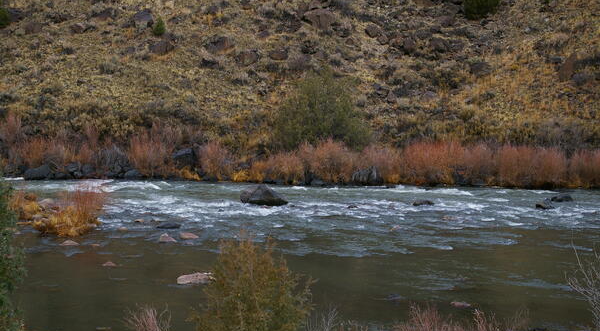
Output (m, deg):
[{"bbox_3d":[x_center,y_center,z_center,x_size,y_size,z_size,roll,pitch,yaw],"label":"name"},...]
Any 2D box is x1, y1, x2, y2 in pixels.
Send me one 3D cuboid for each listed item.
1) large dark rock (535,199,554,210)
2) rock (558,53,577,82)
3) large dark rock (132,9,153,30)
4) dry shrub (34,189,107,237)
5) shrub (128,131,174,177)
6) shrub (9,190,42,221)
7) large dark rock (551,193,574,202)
[{"bbox_3d":[11.082,1.751,50.569,0.907,0.566,0.725,0,5,0],"label":"large dark rock"},{"bbox_3d":[17.209,-6.305,71.777,1.153,1.816,0.923,0,6,0],"label":"rock"},{"bbox_3d":[-11.505,-10.664,81.500,1.461,1.595,1.315,0,5,0],"label":"large dark rock"},{"bbox_3d":[-8.789,1.742,42.729,2.758,1.733,2.206,0,5,0],"label":"dry shrub"},{"bbox_3d":[-8.469,-0.677,63.200,2.493,2.614,1.994,0,5,0],"label":"shrub"},{"bbox_3d":[-11.401,1.633,46.338,1.412,1.196,1.200,0,5,0],"label":"shrub"},{"bbox_3d":[12.566,1.519,53.612,1.057,0.492,0.846,0,5,0],"label":"large dark rock"}]

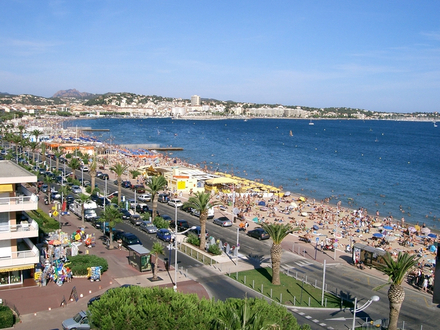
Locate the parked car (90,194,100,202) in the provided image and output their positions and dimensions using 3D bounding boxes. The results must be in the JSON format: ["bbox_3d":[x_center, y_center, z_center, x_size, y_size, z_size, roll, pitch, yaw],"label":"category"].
[{"bbox_3d":[-27.220,7.470,109.540,1.720,1.450,4.150,-2,7,-31],"label":"parked car"}]

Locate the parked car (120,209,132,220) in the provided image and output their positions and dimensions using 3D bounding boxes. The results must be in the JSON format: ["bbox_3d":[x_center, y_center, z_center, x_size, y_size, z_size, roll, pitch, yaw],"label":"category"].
[{"bbox_3d":[-18.210,9.300,93.770,1.720,1.430,4.150,-3,7,-32],"label":"parked car"}]

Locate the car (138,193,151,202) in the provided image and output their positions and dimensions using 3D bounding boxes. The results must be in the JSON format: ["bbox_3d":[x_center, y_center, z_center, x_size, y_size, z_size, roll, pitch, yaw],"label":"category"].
[{"bbox_3d":[-17.346,7.388,113.582,1.680,1.420,4.050,-3,7,-31],"label":"car"}]

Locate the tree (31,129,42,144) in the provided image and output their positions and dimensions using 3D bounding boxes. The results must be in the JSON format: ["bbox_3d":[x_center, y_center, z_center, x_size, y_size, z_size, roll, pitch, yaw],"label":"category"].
[{"bbox_3d":[-98.925,-14.490,267.907,5.700,9.000,5.700,-2,7,-30],"label":"tree"}]

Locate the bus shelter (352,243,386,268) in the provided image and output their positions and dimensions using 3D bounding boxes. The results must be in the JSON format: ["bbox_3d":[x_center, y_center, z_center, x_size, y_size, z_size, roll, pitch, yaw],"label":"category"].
[{"bbox_3d":[20.230,12.441,66.525,1.550,2.550,4.600,-3,7,-33],"label":"bus shelter"}]

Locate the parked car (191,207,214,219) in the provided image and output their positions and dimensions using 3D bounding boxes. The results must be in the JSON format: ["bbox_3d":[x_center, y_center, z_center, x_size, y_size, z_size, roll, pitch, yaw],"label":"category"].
[{"bbox_3d":[-3.329,9.072,96.902,1.920,2.000,5.300,-2,7,-30],"label":"parked car"}]

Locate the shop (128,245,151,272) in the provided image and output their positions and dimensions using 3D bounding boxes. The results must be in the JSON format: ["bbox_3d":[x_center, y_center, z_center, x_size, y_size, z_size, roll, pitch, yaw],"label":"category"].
[{"bbox_3d":[-10.317,12.121,64.543,1.550,2.380,4.100,-2,7,-30],"label":"shop"}]

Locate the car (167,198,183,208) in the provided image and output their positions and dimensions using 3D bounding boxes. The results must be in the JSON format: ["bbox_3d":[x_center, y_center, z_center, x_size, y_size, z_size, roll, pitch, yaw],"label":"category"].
[{"bbox_3d":[-9.540,8.210,105.810,1.720,1.430,4.250,-2,7,-31],"label":"car"}]

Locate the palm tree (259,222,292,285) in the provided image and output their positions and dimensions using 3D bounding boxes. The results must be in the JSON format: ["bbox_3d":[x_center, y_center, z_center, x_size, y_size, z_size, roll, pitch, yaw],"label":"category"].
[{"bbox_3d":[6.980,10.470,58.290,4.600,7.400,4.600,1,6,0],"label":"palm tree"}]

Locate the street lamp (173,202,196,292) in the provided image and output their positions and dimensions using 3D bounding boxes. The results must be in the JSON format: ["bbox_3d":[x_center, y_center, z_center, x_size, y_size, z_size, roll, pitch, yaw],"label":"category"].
[{"bbox_3d":[-3.992,9.164,56.538,2.700,10.434,0.400,-3,7,-29],"label":"street lamp"}]

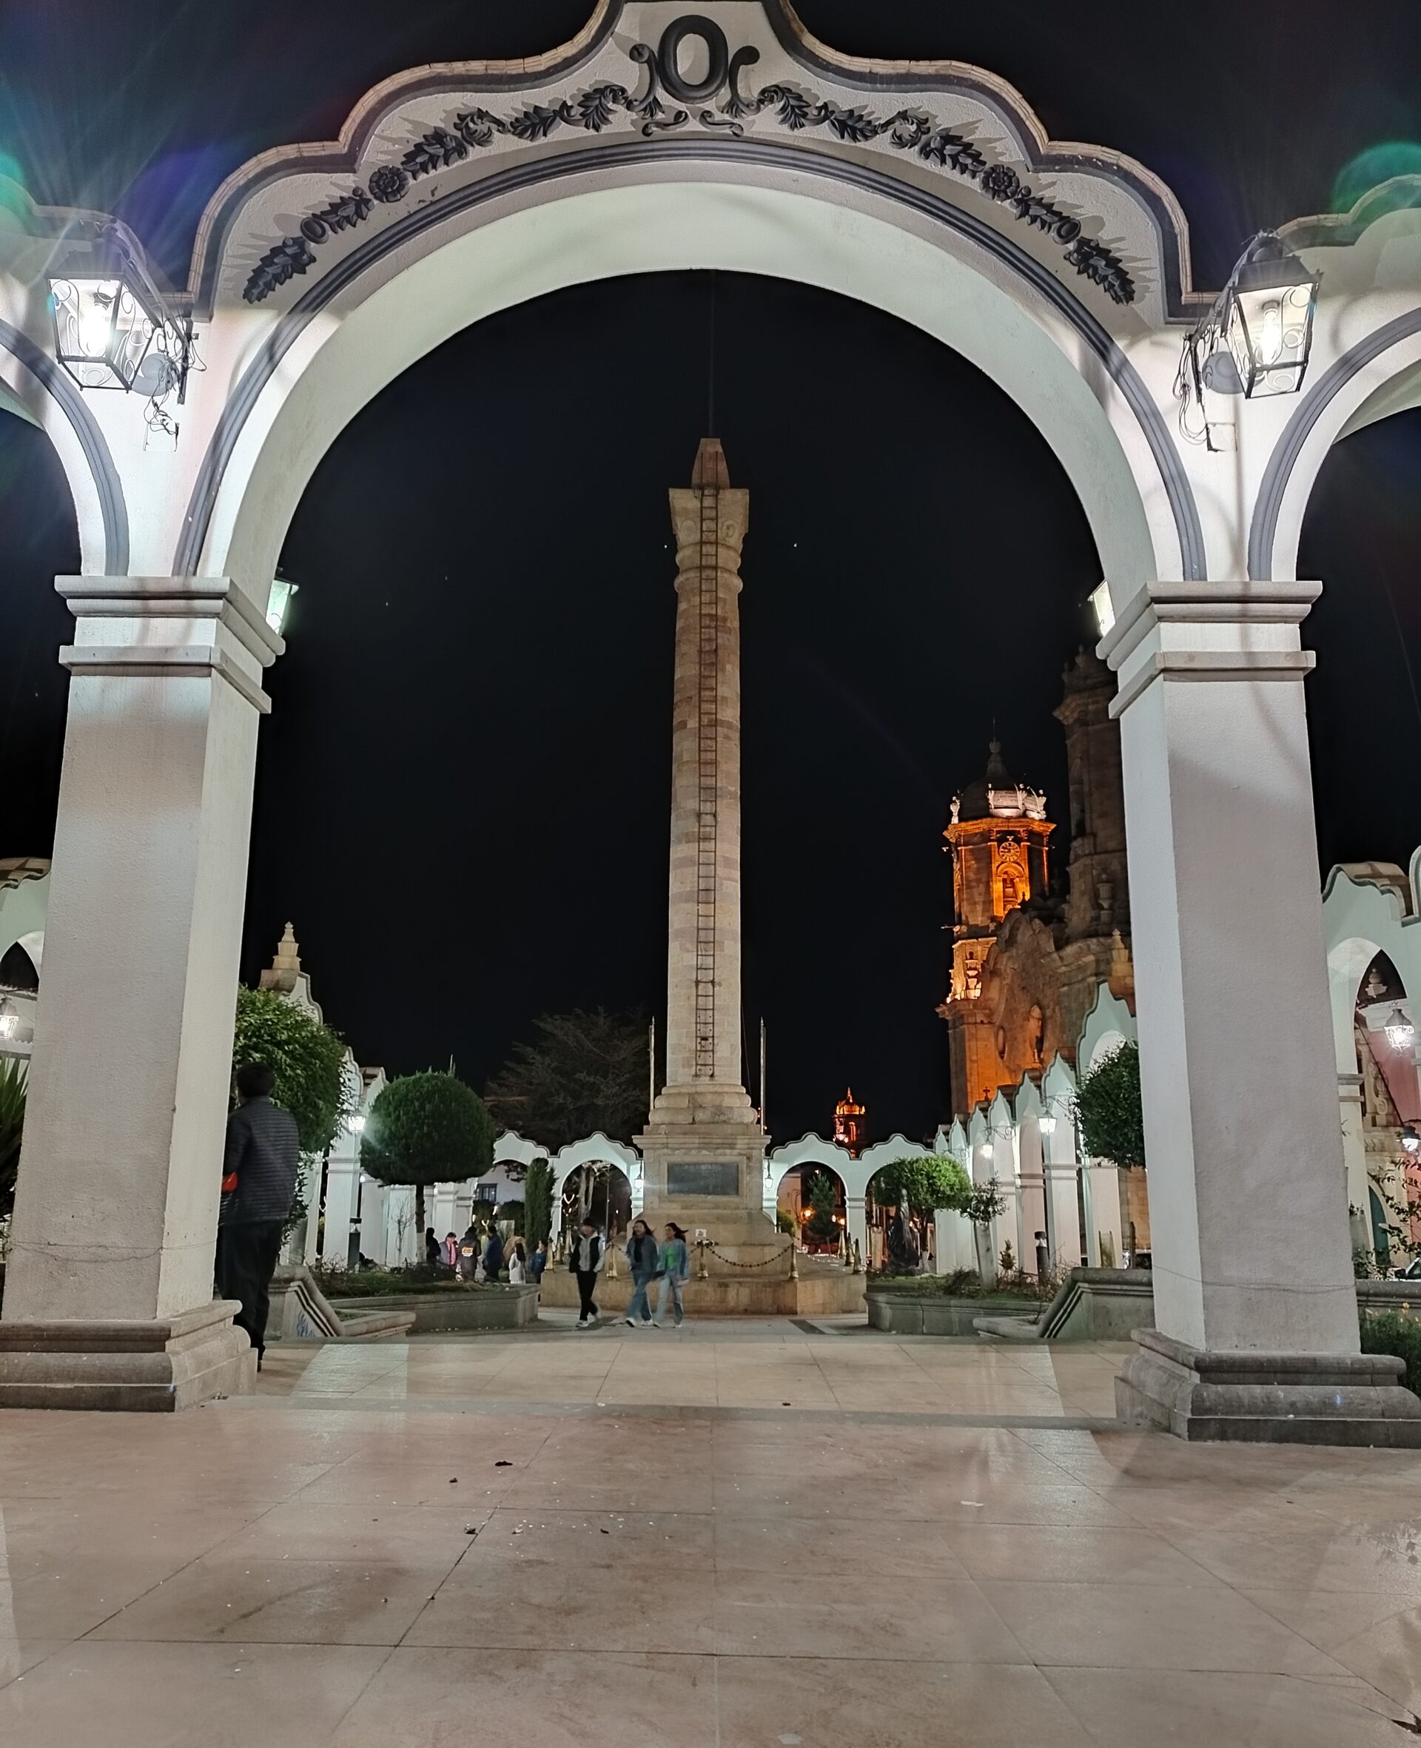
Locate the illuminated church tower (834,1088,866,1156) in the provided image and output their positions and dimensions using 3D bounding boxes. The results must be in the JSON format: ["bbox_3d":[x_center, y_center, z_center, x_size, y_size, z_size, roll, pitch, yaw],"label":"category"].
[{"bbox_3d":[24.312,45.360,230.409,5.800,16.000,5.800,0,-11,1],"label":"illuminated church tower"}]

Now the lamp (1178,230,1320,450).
[{"bbox_3d":[2.466,-2.433,6.122,0.380,0.820,1.000,1,-11,-2],"label":"lamp"}]

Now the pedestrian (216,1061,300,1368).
[{"bbox_3d":[-2.651,1.977,7.681,0.520,1.740,0.360,4,-12,-18],"label":"pedestrian"}]

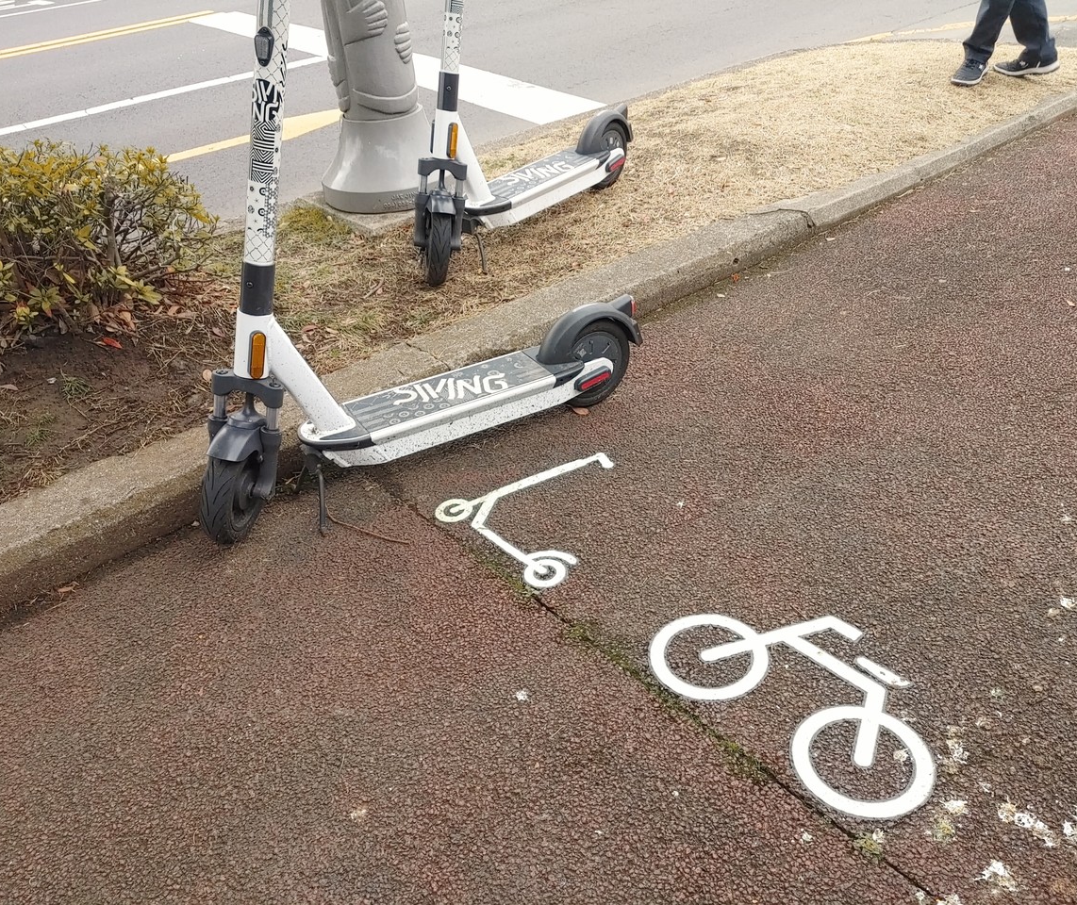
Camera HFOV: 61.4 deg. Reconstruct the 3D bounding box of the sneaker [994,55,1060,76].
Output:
[{"bbox_3d":[2.322,-1.859,4.301,0.288,0.108,0.107,0,33,15],"label":"sneaker"}]

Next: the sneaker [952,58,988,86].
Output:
[{"bbox_3d":[2.051,-1.827,4.276,0.107,0.108,0.288,24,51,39],"label":"sneaker"}]

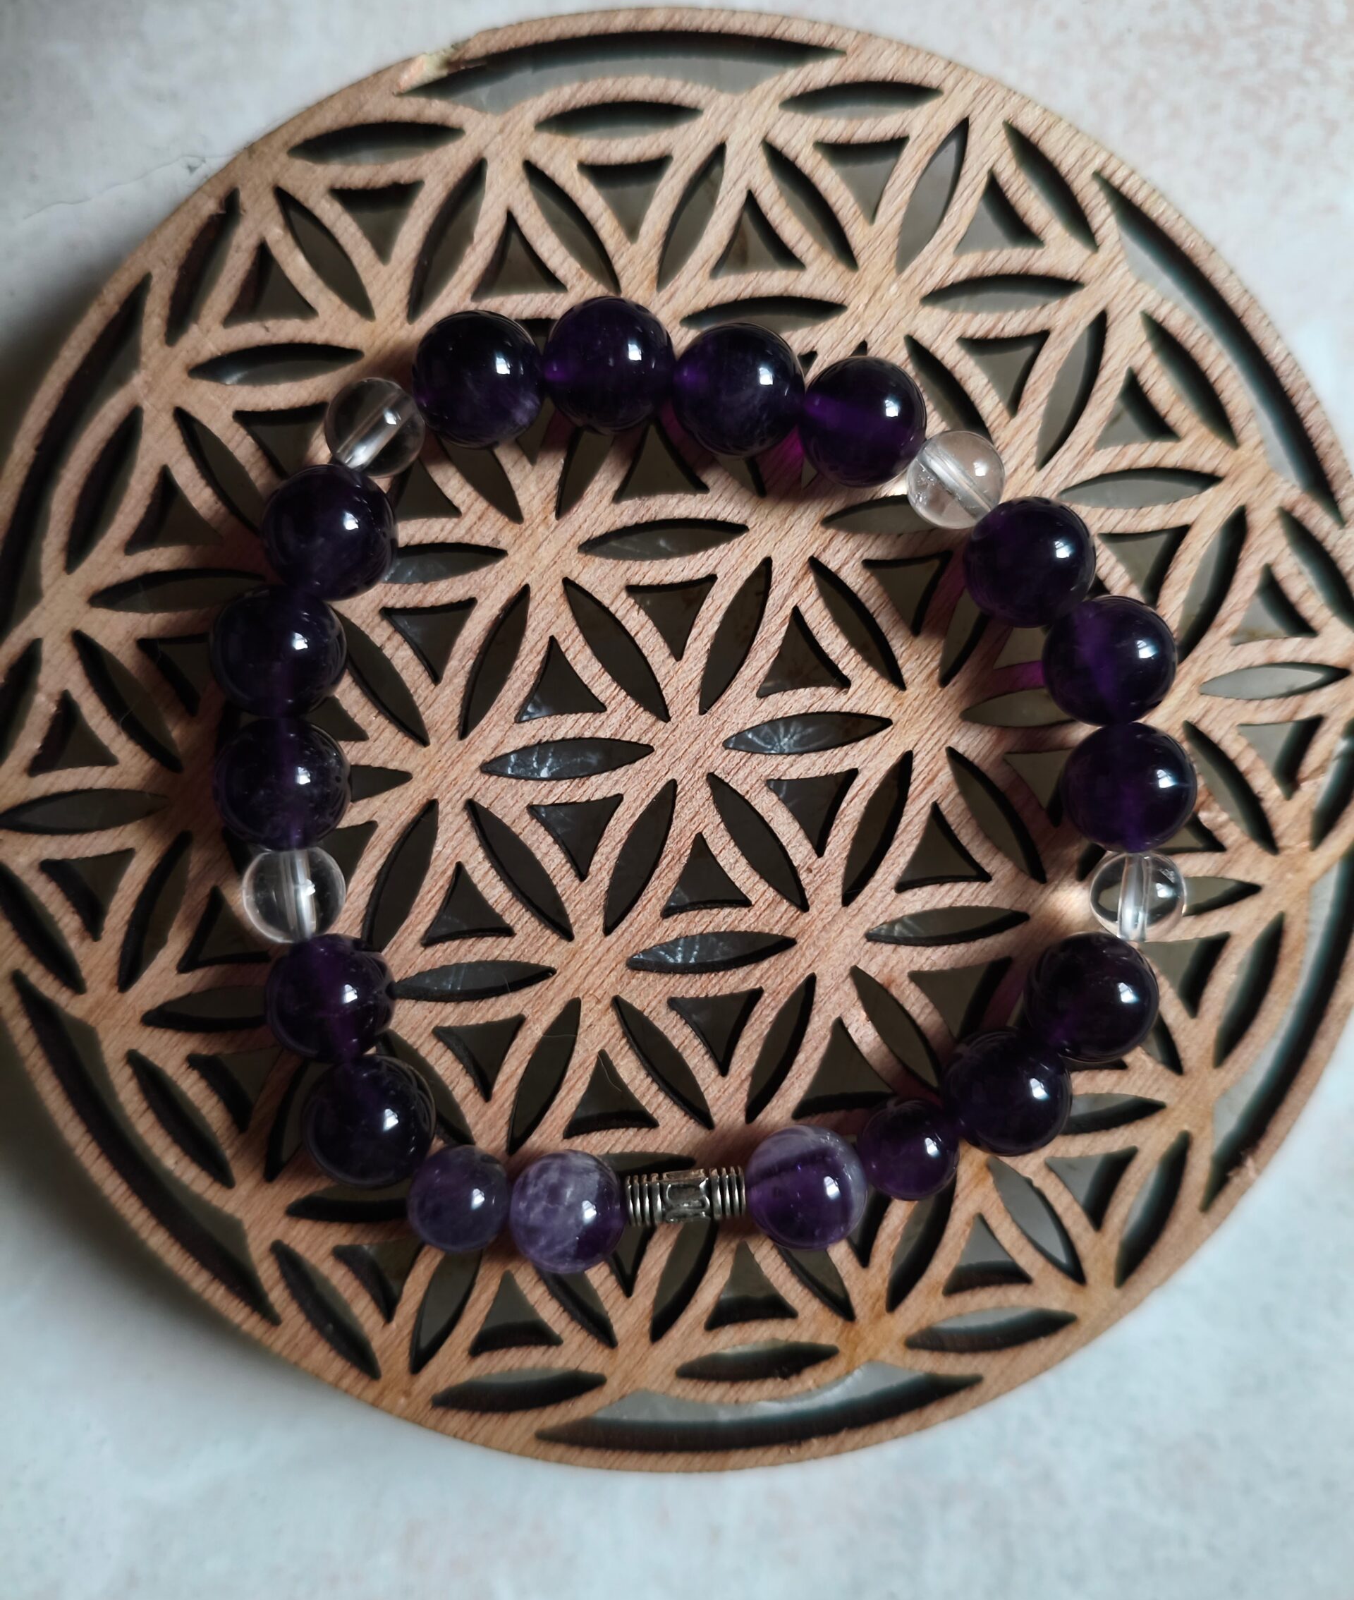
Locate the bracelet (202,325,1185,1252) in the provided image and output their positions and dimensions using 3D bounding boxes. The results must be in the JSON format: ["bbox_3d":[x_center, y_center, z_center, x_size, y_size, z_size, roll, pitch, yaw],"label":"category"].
[{"bbox_3d":[0.002,-0.001,0.092,0.066,0.009,0.065,0,91,-2],"label":"bracelet"}]

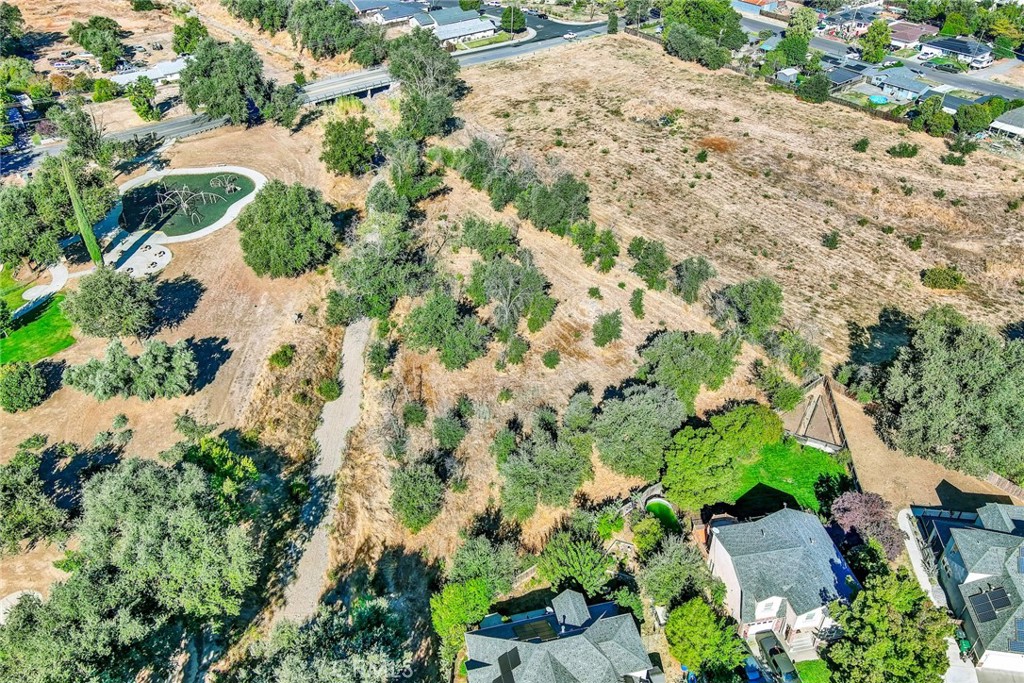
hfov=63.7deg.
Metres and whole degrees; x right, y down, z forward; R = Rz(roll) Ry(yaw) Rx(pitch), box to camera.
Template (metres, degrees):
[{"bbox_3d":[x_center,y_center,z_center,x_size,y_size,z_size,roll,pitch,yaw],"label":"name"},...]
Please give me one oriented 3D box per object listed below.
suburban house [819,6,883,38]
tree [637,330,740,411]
[{"bbox_3d":[110.800,-102.973,264.831,15.500,4.900,15.500,-20,40,-26],"label":"suburban house"},{"bbox_3d":[26.040,4.490,122.280,15.000,8.000,14.500,0,38,0],"label":"tree"}]

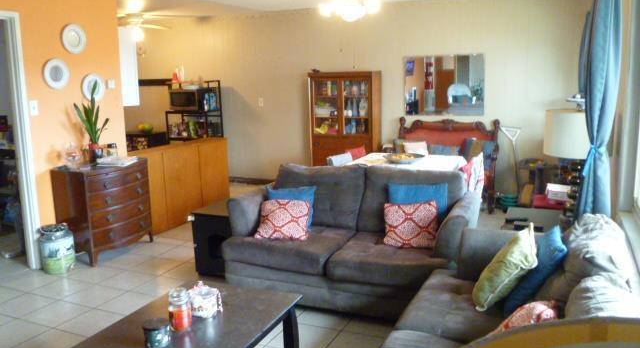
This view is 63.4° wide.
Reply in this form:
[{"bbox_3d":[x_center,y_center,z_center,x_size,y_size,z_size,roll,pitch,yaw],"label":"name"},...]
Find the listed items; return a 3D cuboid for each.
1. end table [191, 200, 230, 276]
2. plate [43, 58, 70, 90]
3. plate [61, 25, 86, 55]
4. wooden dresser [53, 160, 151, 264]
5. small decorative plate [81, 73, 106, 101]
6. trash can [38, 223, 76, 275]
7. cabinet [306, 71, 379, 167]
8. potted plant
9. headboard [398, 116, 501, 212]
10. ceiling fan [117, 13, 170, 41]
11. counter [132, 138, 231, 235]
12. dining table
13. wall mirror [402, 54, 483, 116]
[{"bbox_3d":[-0.702,0.527,4.337,0.450,0.500,0.580,4,11,24],"label":"end table"},{"bbox_3d":[-2.198,-0.833,4.339,0.025,0.262,0.258,4,11,24],"label":"plate"},{"bbox_3d":[-2.140,-1.180,4.539,0.030,0.262,0.258,4,11,24],"label":"plate"},{"bbox_3d":[-1.924,0.317,4.686,0.420,0.800,0.785,3,11,21],"label":"wooden dresser"},{"bbox_3d":[-2.022,-0.782,4.656,0.030,0.245,0.245,3,10,24],"label":"small decorative plate"},{"bbox_3d":[-2.180,0.609,4.273,0.280,0.370,0.280,-1,10,0],"label":"trash can"},{"bbox_3d":[0.346,-0.526,6.951,0.880,1.620,0.390,3,10,24],"label":"cabinet"},{"bbox_3d":[-2.022,-0.442,4.616,0.250,0.720,0.290,4,11,24],"label":"potted plant"},{"bbox_3d":[1.536,-0.148,6.468,1.260,1.080,0.500,4,11,24],"label":"headboard"},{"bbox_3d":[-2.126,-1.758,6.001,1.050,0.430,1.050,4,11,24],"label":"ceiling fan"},{"bbox_3d":[-1.716,0.093,5.859,0.600,0.860,1.560,4,11,24],"label":"counter"},{"bbox_3d":[0.785,0.277,4.920,1.050,0.750,1.270,4,11,24],"label":"dining table"},{"bbox_3d":[1.524,-1.089,6.433,0.985,0.737,0.030,4,11,24],"label":"wall mirror"}]

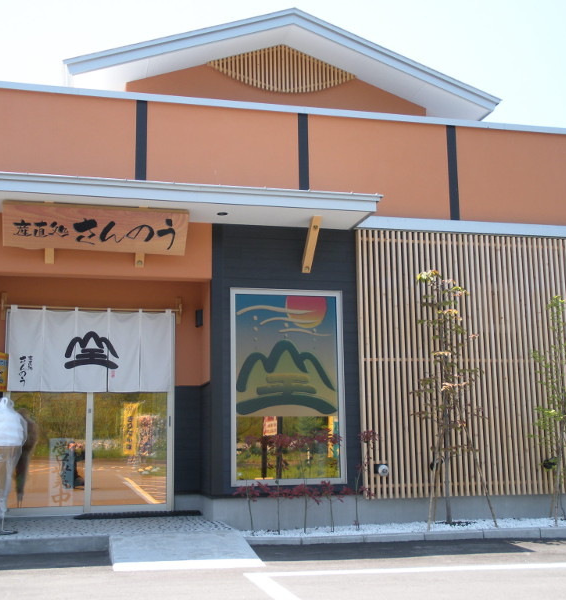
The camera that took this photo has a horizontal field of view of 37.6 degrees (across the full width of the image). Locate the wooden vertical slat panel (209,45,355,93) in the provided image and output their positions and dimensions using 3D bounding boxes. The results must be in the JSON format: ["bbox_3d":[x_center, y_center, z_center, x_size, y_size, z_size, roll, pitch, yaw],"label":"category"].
[{"bbox_3d":[0.005,-2.916,10.483,1.900,0.645,0.090,2,-10,-14],"label":"wooden vertical slat panel"}]

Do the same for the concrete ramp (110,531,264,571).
[{"bbox_3d":[-0.822,2.069,6.871,1.160,0.160,1.050,2,-10,-14],"label":"concrete ramp"}]

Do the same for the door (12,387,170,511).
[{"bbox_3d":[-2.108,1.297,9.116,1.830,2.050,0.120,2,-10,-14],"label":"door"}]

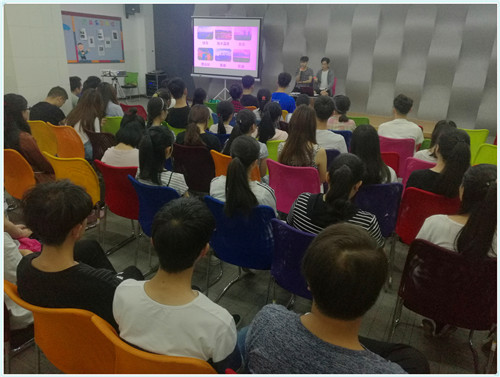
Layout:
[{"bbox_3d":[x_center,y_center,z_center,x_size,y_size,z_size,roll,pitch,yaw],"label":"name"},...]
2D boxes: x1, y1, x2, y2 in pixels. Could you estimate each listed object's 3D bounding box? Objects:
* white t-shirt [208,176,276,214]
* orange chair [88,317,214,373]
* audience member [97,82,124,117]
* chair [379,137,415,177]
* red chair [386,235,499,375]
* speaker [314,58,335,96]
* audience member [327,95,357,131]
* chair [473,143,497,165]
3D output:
[{"bbox_3d":[-0.027,0.146,2.367,0.430,0.530,0.280,9,22,17],"label":"white t-shirt"},{"bbox_3d":[-0.218,0.777,1.563,0.470,0.860,0.560,11,22,22],"label":"orange chair"},{"bbox_3d":[-1.555,-0.676,4.693,0.460,1.220,0.720,12,23,23],"label":"audience member"},{"bbox_3d":[1.544,-0.193,4.367,0.480,0.830,0.550,8,21,13],"label":"chair"},{"bbox_3d":[1.020,0.587,2.083,0.460,0.800,0.520,10,22,22],"label":"red chair"},{"bbox_3d":[1.518,-2.113,8.460,0.500,1.310,0.780,14,23,29],"label":"speaker"},{"bbox_3d":[0.985,-0.476,4.491,0.450,1.220,0.720,8,21,14],"label":"audience member"},{"bbox_3d":[2.558,-0.078,4.205,0.470,0.860,0.560,8,21,16],"label":"chair"}]

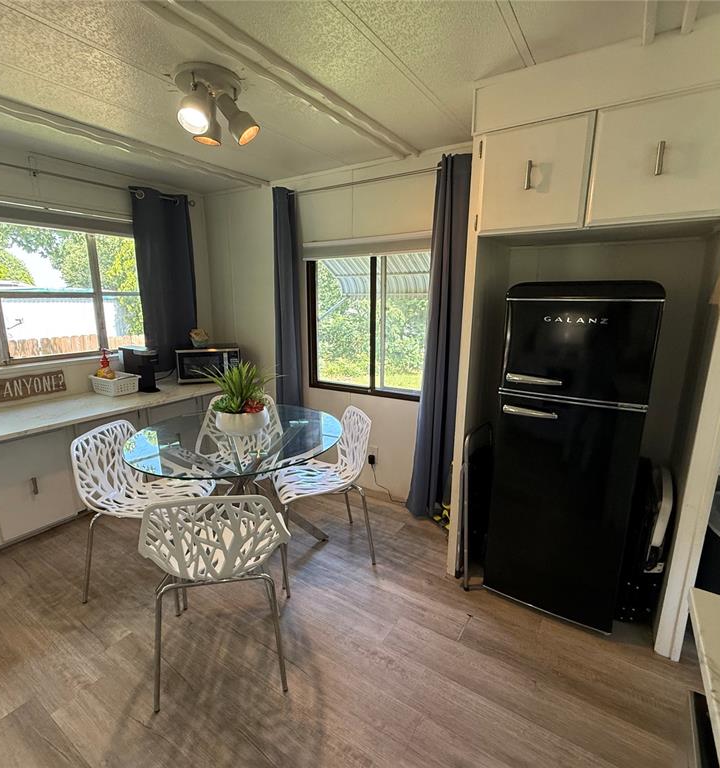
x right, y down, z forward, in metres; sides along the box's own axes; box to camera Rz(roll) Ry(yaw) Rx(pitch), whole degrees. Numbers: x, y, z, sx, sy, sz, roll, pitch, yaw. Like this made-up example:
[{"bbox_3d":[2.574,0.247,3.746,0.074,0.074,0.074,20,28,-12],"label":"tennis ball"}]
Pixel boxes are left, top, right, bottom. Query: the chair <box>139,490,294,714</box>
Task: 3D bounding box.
[{"bbox_3d":[-0.535,0.714,1.666,0.490,0.800,0.515,-2,12,-10],"label":"chair"}]

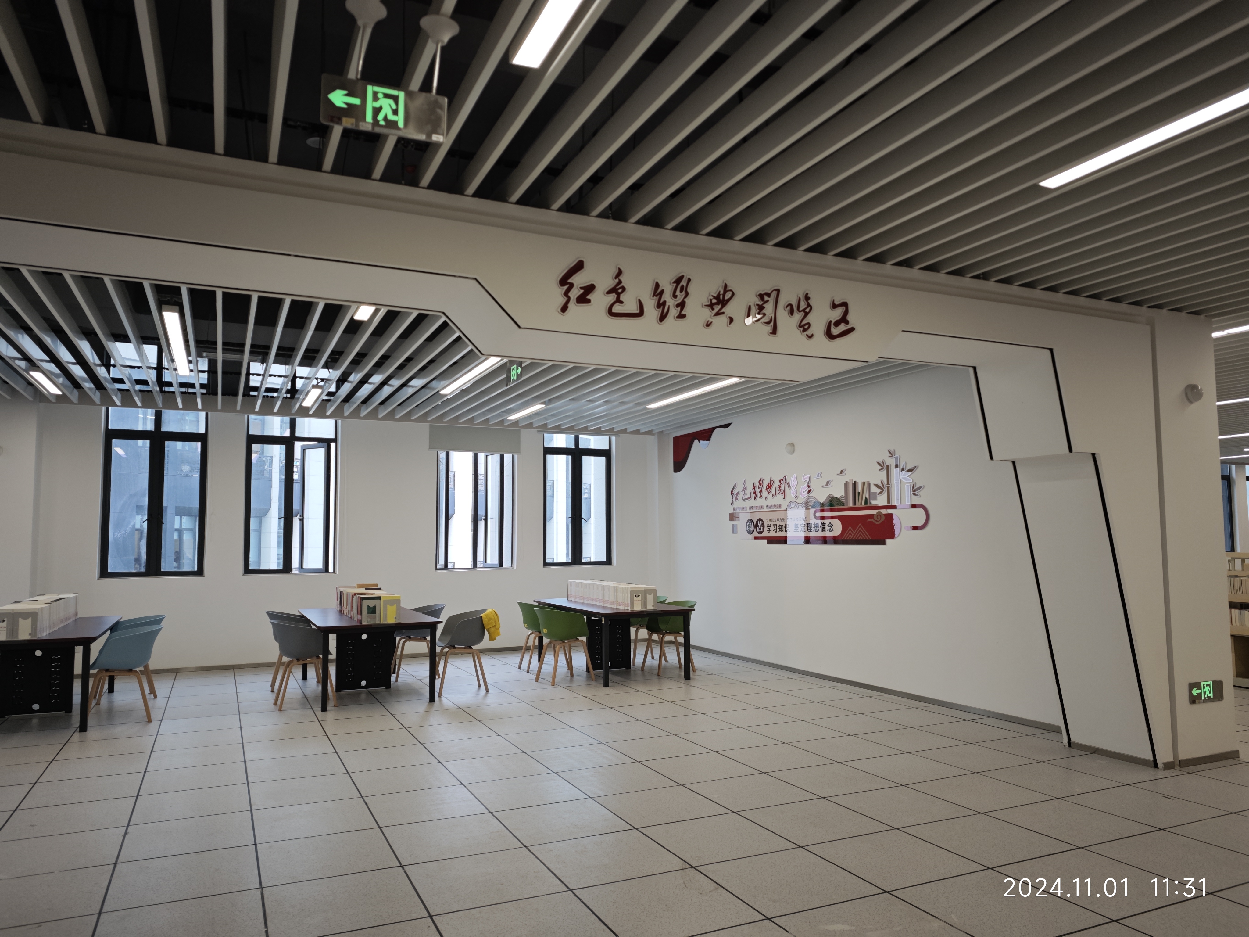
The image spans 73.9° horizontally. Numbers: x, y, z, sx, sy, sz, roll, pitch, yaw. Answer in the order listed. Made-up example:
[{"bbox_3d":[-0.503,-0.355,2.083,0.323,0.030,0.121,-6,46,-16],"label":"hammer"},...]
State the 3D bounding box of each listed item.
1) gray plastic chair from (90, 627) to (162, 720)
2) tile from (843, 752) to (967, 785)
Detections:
[{"bbox_3d":[-4.326,1.780,7.187,0.560,0.790,0.580,2,-5,-25],"label":"gray plastic chair"},{"bbox_3d":[1.865,1.992,5.489,0.600,0.020,0.600,2,-6,-25],"label":"tile"}]

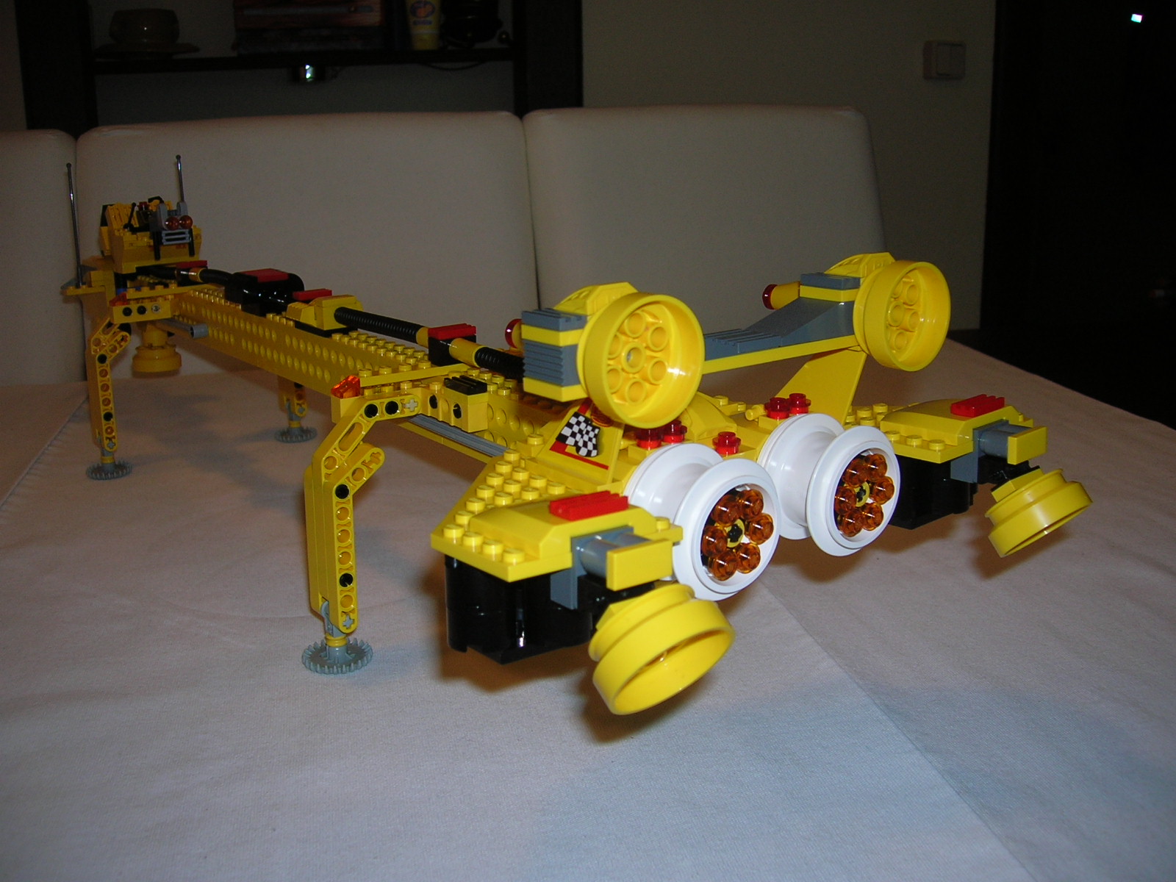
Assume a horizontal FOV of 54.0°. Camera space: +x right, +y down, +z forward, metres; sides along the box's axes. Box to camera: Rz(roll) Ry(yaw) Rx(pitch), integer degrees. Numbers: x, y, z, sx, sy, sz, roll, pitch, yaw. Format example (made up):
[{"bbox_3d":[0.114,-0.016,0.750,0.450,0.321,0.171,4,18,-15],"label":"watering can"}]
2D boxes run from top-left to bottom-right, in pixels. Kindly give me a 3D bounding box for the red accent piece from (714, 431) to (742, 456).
[{"bbox_3d":[0.039,0.001,0.322,0.008,0.005,0.008,-2,14,0],"label":"red accent piece"}]

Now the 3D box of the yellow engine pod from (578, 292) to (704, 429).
[{"bbox_3d":[0.011,-0.019,0.264,0.030,0.030,0.013,-11,17,-35],"label":"yellow engine pod"}]

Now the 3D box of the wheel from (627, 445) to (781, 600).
[{"bbox_3d":[0.029,0.020,0.293,0.037,0.037,0.025,-12,17,-36],"label":"wheel"}]

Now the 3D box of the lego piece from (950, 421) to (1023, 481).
[{"bbox_3d":[0.124,0.004,0.352,0.016,0.016,0.019,-15,19,-35],"label":"lego piece"}]

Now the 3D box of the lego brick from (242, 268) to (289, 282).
[{"bbox_3d":[-0.162,-0.083,0.580,0.016,0.003,0.024,-13,19,-35],"label":"lego brick"}]

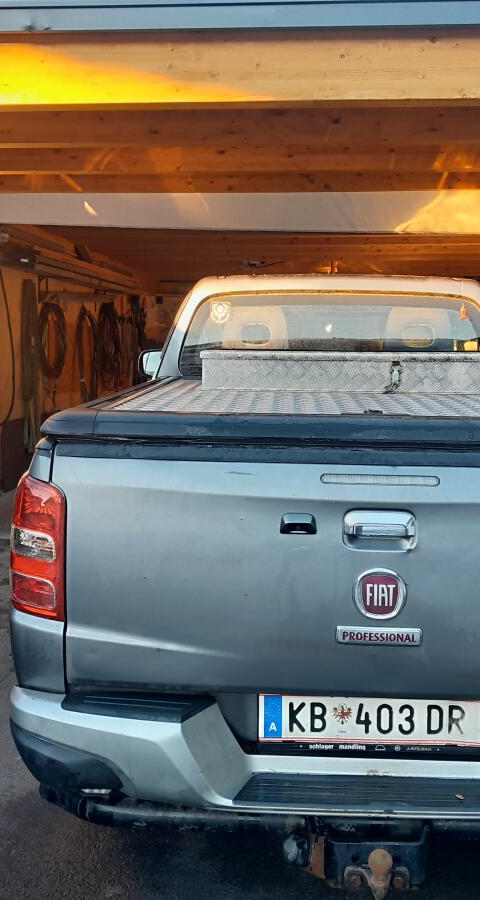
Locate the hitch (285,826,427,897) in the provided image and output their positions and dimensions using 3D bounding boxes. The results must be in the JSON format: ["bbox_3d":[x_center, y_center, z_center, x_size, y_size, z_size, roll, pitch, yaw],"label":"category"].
[{"bbox_3d":[0.247,0.872,1.920,0.300,0.160,0.220,1,8,3],"label":"hitch"}]

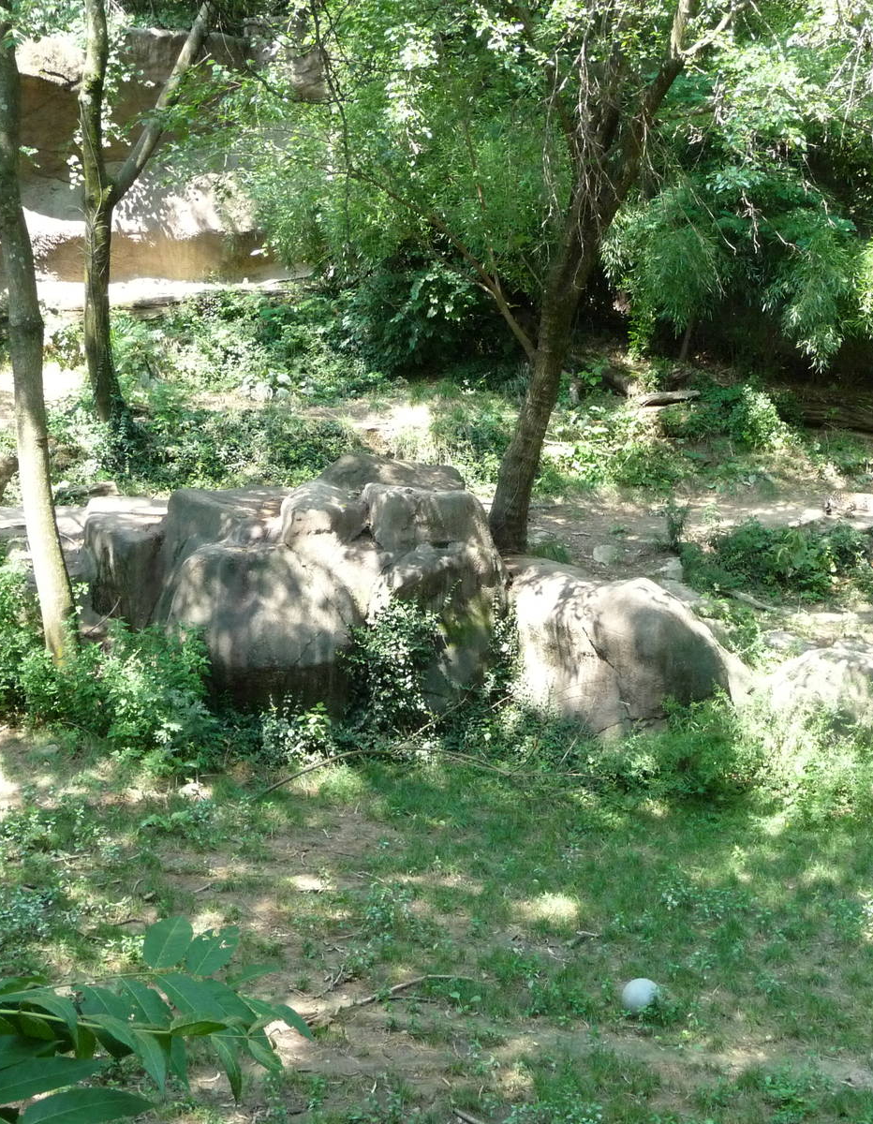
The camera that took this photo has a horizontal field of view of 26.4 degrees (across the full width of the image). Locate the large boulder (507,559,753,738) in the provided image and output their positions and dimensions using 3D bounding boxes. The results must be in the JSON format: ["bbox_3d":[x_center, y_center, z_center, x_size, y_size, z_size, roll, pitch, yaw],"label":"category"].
[{"bbox_3d":[1.985,0.900,18.952,2.318,1.494,1.751,0,13,0],"label":"large boulder"}]

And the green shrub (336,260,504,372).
[{"bbox_3d":[-0.213,-3.552,27.089,2.318,1.442,1.854,0,13,0],"label":"green shrub"}]

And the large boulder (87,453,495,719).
[{"bbox_3d":[-1.451,0.227,19.467,4.068,2.318,2.678,0,13,0],"label":"large boulder"}]

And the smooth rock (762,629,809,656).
[{"bbox_3d":[3.552,0.828,18.952,0.474,0.185,0.412,0,13,0],"label":"smooth rock"}]

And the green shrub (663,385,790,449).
[{"bbox_3d":[3.800,-1.896,24.411,1.596,0.670,1.133,0,13,0],"label":"green shrub"}]

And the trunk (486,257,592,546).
[{"bbox_3d":[1.085,-1.681,19.724,0.597,3.244,0.515,9,13,-2],"label":"trunk"}]

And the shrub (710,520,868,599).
[{"bbox_3d":[3.763,-0.019,19.879,1.545,0.618,1.133,0,13,0],"label":"shrub"}]

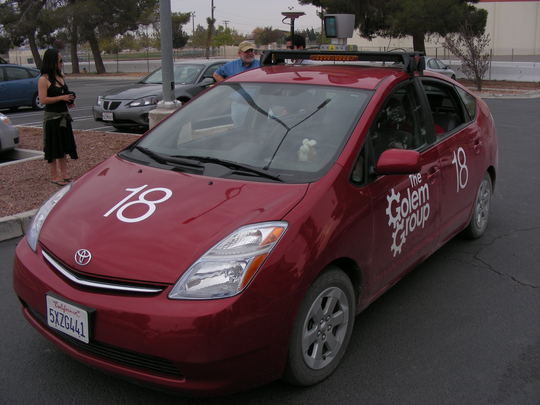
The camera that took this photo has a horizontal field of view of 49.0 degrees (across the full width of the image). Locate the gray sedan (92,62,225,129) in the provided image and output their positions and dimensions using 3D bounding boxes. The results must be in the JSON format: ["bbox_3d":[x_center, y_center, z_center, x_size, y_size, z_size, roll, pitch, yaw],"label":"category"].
[{"bbox_3d":[-1.432,-2.314,12.464,1.820,1.440,4.850,11,19,37],"label":"gray sedan"}]

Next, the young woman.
[{"bbox_3d":[-2.560,-1.025,7.080,0.400,1.600,0.450,7,17,27],"label":"young woman"}]

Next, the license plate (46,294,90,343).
[{"bbox_3d":[-0.922,0.530,2.692,0.308,0.155,0.020,10,14,35],"label":"license plate"}]

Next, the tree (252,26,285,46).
[{"bbox_3d":[-0.253,-27.834,100.000,5.400,4.000,5.000,-1,15,0],"label":"tree"}]

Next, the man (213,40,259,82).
[{"bbox_3d":[-0.280,-0.740,5.930,0.580,1.680,0.420,-10,18,-32],"label":"man"}]

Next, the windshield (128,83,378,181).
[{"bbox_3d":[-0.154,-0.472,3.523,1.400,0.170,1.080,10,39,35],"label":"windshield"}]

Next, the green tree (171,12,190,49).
[{"bbox_3d":[-10.746,-20.547,70.000,3.200,4.800,3.200,-1,15,0],"label":"green tree"}]

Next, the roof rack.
[{"bbox_3d":[0.477,-1.005,4.280,1.310,0.200,0.320,10,18,35],"label":"roof rack"}]

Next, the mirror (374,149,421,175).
[{"bbox_3d":[0.691,-0.228,3.248,0.230,0.138,0.145,10,18,35],"label":"mirror"}]

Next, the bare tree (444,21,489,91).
[{"bbox_3d":[6.430,-4.720,19.300,1.500,2.350,1.500,-1,15,0],"label":"bare tree"}]

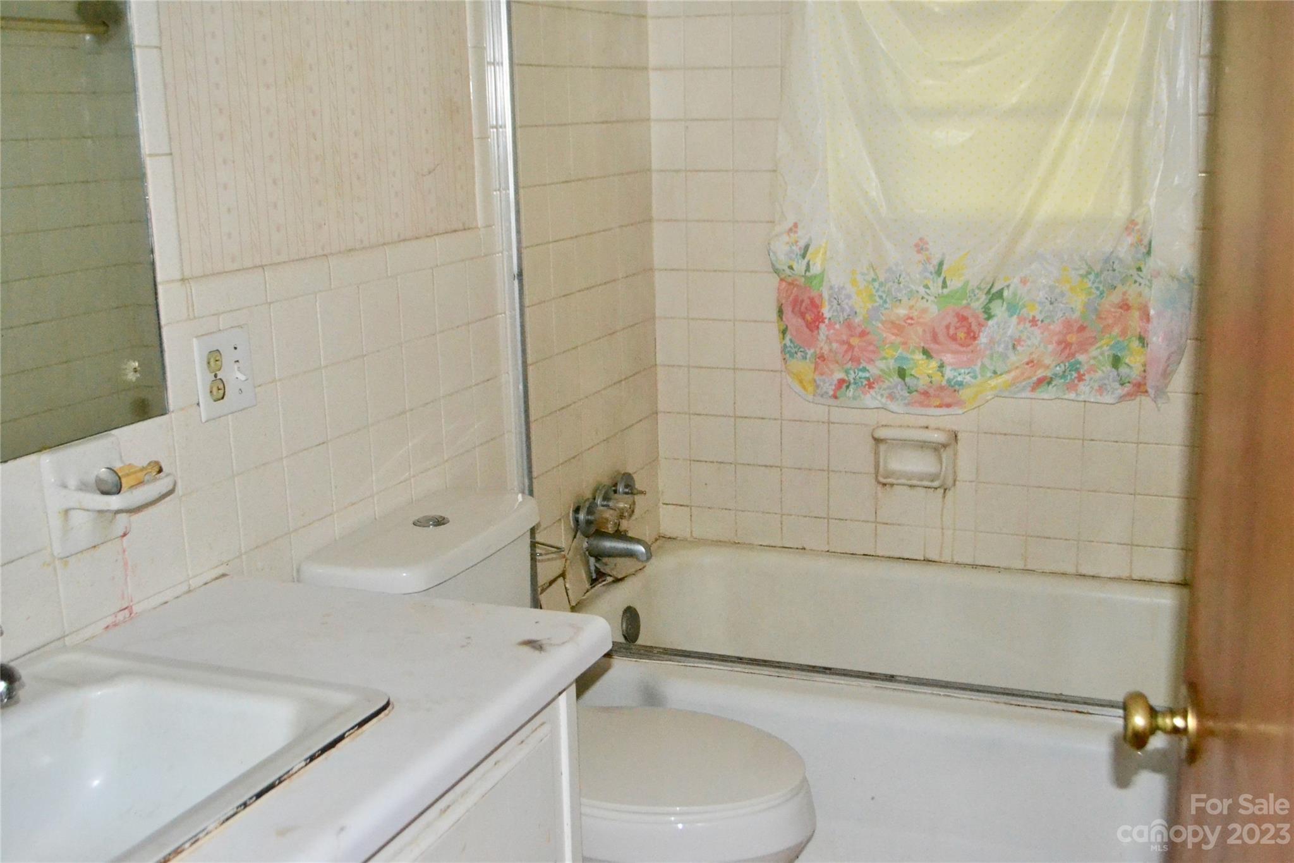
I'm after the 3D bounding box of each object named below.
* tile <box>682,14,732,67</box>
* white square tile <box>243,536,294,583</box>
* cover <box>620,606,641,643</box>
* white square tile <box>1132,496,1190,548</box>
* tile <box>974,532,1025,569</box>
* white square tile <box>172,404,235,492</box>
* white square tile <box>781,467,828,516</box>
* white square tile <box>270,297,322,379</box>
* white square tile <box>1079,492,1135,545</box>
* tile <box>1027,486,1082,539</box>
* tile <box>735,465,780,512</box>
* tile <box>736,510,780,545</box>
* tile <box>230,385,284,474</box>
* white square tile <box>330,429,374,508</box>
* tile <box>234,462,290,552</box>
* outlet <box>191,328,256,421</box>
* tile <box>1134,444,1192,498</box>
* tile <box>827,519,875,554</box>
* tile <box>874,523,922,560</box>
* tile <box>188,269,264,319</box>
[{"bbox_3d":[0.134,-0.841,3.039,0.108,0.108,0.008,4,14,22],"label":"tile"},{"bbox_3d":[-0.537,0.209,1.987,0.008,0.108,0.108,4,14,22],"label":"white square tile"},{"bbox_3d":[-0.038,0.411,2.981,0.015,0.079,0.079,4,14,22],"label":"cover"},{"bbox_3d":[1.064,0.187,2.889,0.108,0.109,0.009,4,14,22],"label":"white square tile"},{"bbox_3d":[0.764,0.257,3.032,0.108,0.075,0.009,4,14,22],"label":"tile"},{"bbox_3d":[-0.580,0.019,1.820,0.009,0.108,0.106,4,14,22],"label":"white square tile"},{"bbox_3d":[0.359,0.138,3.175,0.108,0.109,0.009,4,14,22],"label":"white square tile"},{"bbox_3d":[-0.499,-0.134,1.990,0.010,0.108,0.108,4,14,22],"label":"white square tile"},{"bbox_3d":[0.963,0.180,2.930,0.108,0.109,0.009,4,14,22],"label":"white square tile"},{"bbox_3d":[0.868,0.173,2.988,0.108,0.108,0.010,4,14,22],"label":"tile"},{"bbox_3d":[0.256,0.130,3.220,0.108,0.108,0.008,4,14,22],"label":"tile"},{"bbox_3d":[0.258,0.221,3.241,0.108,0.077,0.008,4,14,22],"label":"tile"},{"bbox_3d":[-0.542,-0.005,1.933,0.009,0.109,0.108,4,14,22],"label":"tile"},{"bbox_3d":[-0.453,0.056,2.138,0.010,0.108,0.108,4,14,22],"label":"white square tile"},{"bbox_3d":[-0.539,0.102,1.963,0.008,0.108,0.108,4,14,22],"label":"tile"},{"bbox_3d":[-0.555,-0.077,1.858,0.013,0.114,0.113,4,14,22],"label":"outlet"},{"bbox_3d":[1.058,0.080,2.874,0.108,0.108,0.008,4,14,22],"label":"tile"},{"bbox_3d":[0.462,0.236,3.158,0.108,0.075,0.009,4,14,22],"label":"tile"},{"bbox_3d":[0.563,0.242,3.117,0.108,0.074,0.009,4,14,22],"label":"tile"},{"bbox_3d":[-0.557,-0.186,1.867,0.008,0.050,0.151,4,14,22],"label":"tile"}]

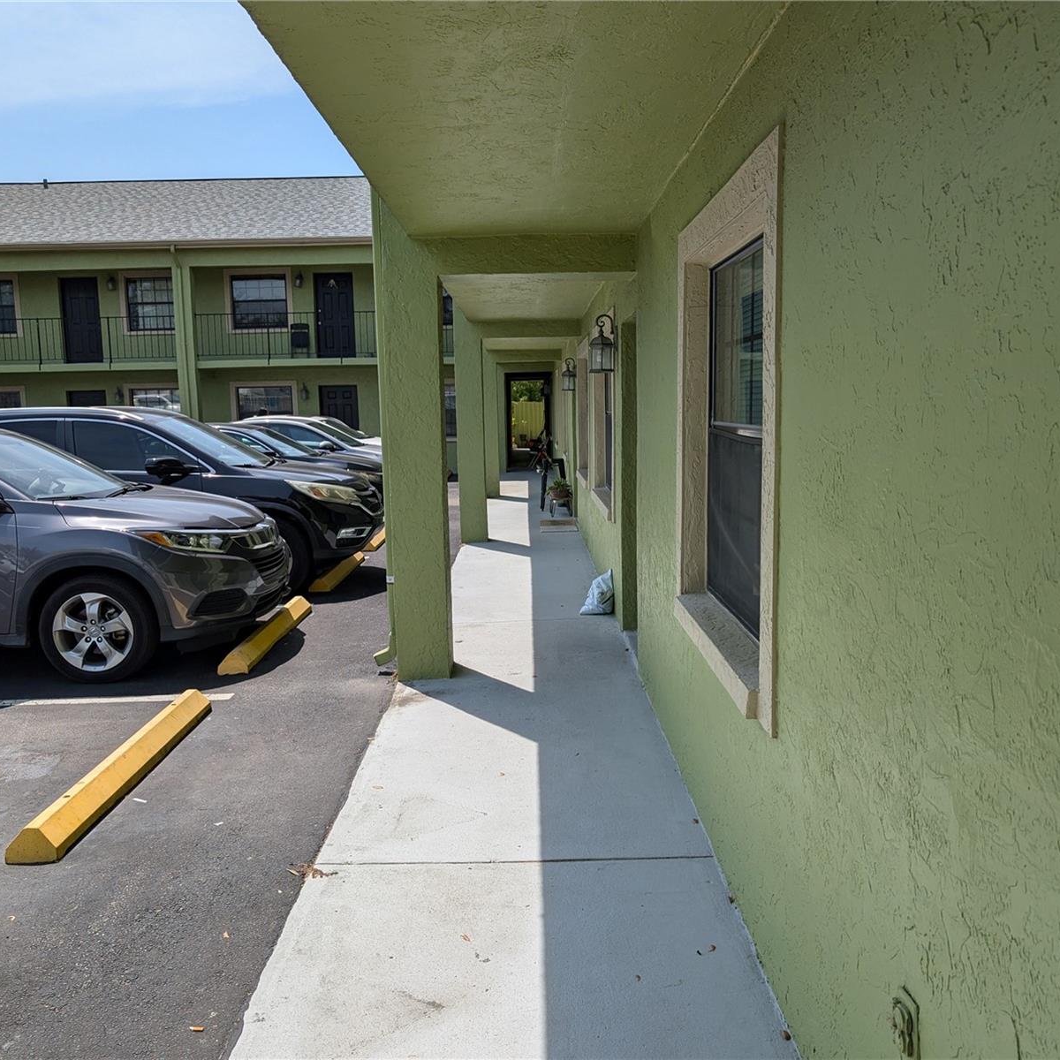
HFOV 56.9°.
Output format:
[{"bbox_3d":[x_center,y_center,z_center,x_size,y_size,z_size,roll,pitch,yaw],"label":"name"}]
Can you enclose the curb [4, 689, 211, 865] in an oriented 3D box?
[{"bbox_3d":[-1.933,1.106,4.704,0.205,0.132,1.830,-1,8,0],"label":"curb"}]

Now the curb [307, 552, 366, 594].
[{"bbox_3d":[-1.946,0.392,9.951,0.205,0.130,1.830,-1,8,0],"label":"curb"}]

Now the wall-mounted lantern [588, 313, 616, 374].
[{"bbox_3d":[0.512,-1.296,6.810,0.192,0.399,0.175,-1,8,0],"label":"wall-mounted lantern"}]

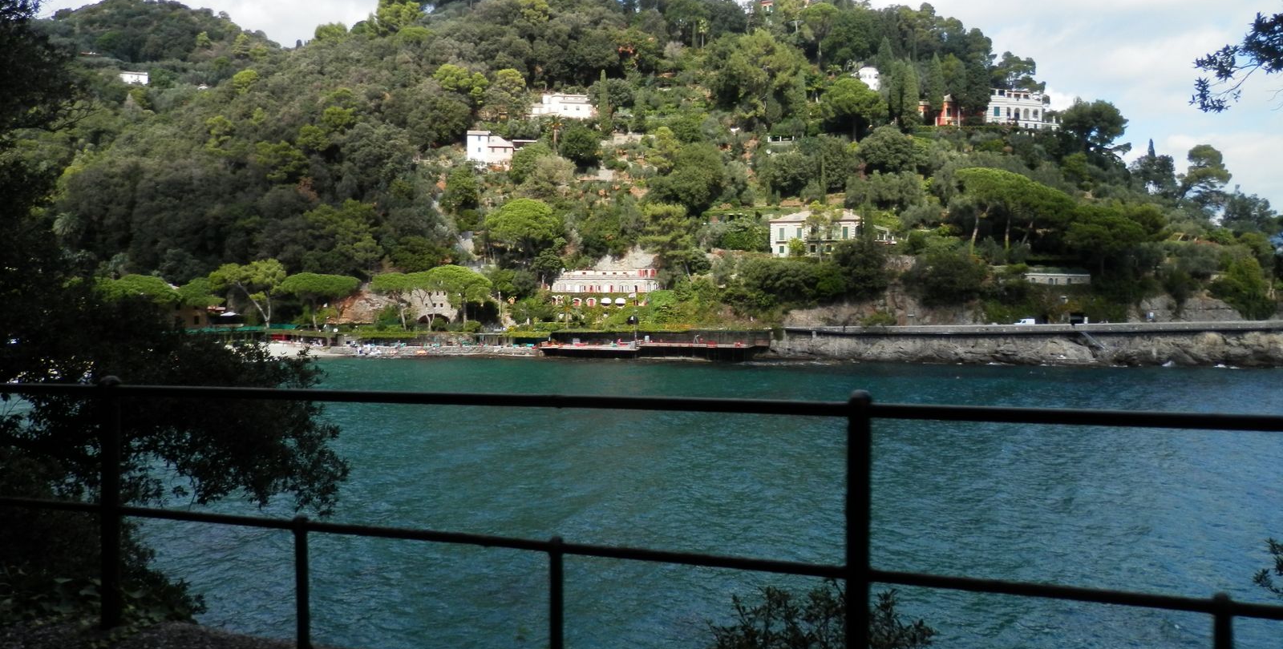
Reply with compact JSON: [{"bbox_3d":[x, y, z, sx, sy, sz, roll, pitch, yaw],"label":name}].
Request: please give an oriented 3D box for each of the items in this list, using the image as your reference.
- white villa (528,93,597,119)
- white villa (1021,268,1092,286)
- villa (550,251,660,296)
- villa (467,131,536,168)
[{"bbox_3d":[-27.000,-74.990,318.000,22.500,8.000,10.000,0,2,-5],"label":"white villa"},{"bbox_3d":[92.140,-10.310,205.000,13.300,3.600,5.500,0,2,13],"label":"white villa"},{"bbox_3d":[-9.000,-10.480,228.000,24.500,10.500,10.500,0,2,13],"label":"villa"},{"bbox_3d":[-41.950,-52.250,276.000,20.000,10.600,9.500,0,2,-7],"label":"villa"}]

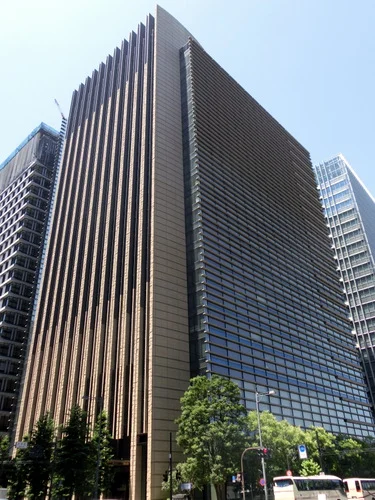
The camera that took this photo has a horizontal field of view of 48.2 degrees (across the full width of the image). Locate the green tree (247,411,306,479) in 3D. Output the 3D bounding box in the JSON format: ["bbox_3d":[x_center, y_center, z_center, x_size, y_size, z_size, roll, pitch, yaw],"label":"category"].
[{"bbox_3d":[12.516,28.567,58.339,7.600,11.710,7.600,-2,-30,0],"label":"green tree"}]

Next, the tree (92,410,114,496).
[{"bbox_3d":[-9.196,22.933,45.835,2.700,10.170,2.700,-2,-30,0],"label":"tree"}]

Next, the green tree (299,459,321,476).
[{"bbox_3d":[16.379,30.510,55.408,3.000,5.190,3.000,-2,-30,0],"label":"green tree"}]

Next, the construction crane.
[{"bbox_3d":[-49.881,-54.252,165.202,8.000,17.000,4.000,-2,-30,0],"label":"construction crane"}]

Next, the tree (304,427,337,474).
[{"bbox_3d":[21.236,33.344,65.808,5.600,10.430,5.600,-2,-30,0],"label":"tree"}]

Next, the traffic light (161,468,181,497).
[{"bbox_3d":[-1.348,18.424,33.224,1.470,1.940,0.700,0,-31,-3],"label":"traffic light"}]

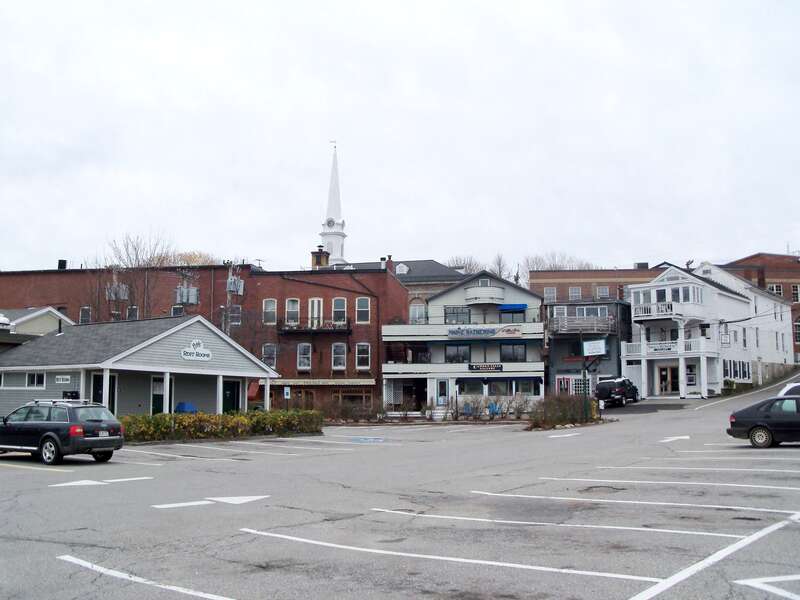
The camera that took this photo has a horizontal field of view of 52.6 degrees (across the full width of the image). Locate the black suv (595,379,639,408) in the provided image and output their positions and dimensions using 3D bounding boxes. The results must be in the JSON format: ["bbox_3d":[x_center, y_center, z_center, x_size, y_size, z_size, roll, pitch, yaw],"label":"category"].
[{"bbox_3d":[14.511,6.160,53.849,1.800,1.750,4.500,-4,-8,31],"label":"black suv"}]

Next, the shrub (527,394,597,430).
[{"bbox_3d":[7.204,4.873,35.879,2.900,1.500,2.000,-1,-7,7],"label":"shrub"}]

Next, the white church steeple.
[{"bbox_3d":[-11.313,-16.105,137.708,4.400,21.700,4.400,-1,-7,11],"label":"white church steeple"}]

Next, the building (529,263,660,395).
[{"bbox_3d":[17.236,2.800,69.631,11.500,11.800,16.000,-1,-7,5],"label":"building"}]

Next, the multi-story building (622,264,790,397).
[{"bbox_3d":[26.284,2.522,68.769,6.700,11.400,25.100,-5,-8,38],"label":"multi-story building"}]

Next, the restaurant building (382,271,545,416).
[{"bbox_3d":[5.079,3.731,65.750,11.800,11.100,12.500,0,-7,4],"label":"restaurant building"}]

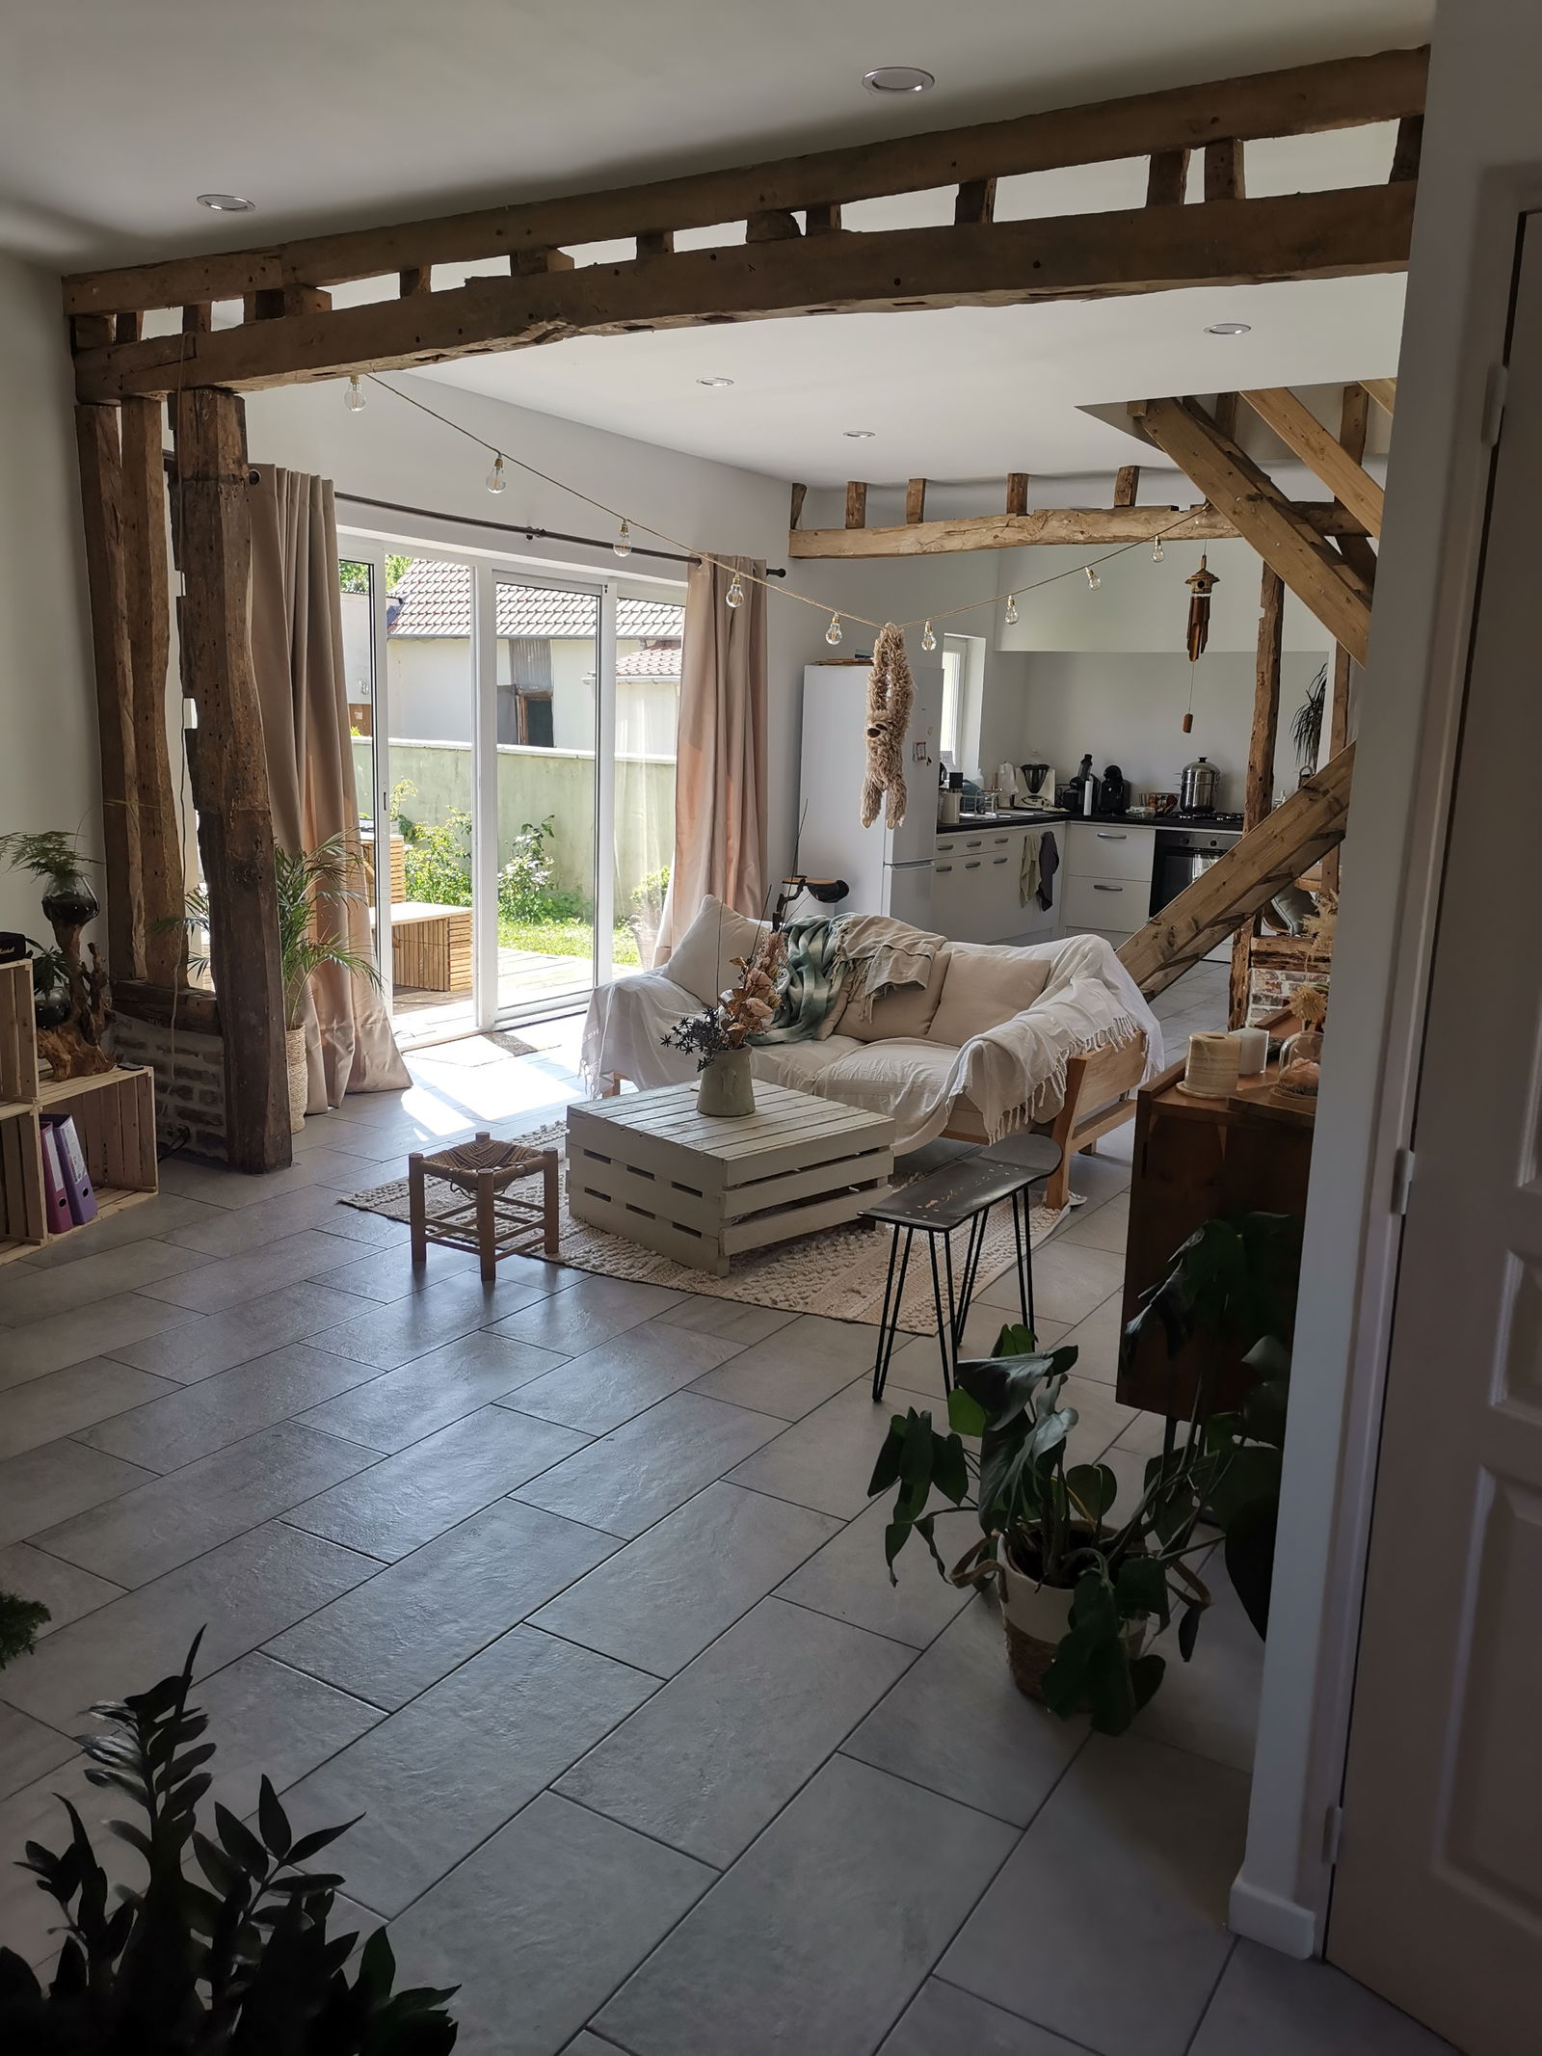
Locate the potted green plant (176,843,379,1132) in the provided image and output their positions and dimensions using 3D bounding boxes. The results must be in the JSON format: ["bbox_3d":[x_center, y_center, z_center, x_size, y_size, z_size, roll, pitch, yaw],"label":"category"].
[{"bbox_3d":[-1.704,-0.150,5.570,0.650,1.020,0.620,-1,12,-14],"label":"potted green plant"}]

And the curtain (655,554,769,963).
[{"bbox_3d":[-0.275,-1.245,8.153,0.230,2.250,0.930,9,13,31],"label":"curtain"}]

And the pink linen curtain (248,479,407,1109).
[{"bbox_3d":[-1.637,-0.858,5.913,0.260,2.280,0.600,9,13,31],"label":"pink linen curtain"}]

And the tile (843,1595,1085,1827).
[{"bbox_3d":[0.393,1.070,2.612,0.304,0.010,0.616,8,13,30],"label":"tile"}]

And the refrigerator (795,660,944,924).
[{"bbox_3d":[0.566,-1.194,9.370,0.620,1.770,0.540,9,14,33],"label":"refrigerator"}]

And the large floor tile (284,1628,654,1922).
[{"bbox_3d":[-0.457,1.088,2.401,0.304,0.010,0.616,8,13,30],"label":"large floor tile"}]

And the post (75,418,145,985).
[{"bbox_3d":[-2.180,-1.089,5.338,0.110,1.860,0.085,8,13,29],"label":"post"}]

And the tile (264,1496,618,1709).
[{"bbox_3d":[-0.544,0.977,2.766,0.300,0.010,0.600,9,13,31],"label":"tile"}]

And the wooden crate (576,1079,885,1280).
[{"bbox_3d":[-0.119,0.412,4.735,0.665,0.335,0.690,-10,16,-44],"label":"wooden crate"}]

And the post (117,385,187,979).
[{"bbox_3d":[-1.946,-1.037,5.071,0.125,1.785,0.075,9,13,30],"label":"post"}]

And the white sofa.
[{"bbox_3d":[0.337,0.007,5.839,1.940,0.740,0.930,10,14,33],"label":"white sofa"}]

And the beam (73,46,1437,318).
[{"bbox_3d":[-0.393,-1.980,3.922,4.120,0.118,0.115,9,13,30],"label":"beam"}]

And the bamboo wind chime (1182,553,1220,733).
[{"bbox_3d":[2.027,-1.815,7.566,0.180,0.860,0.170,5,12,14],"label":"bamboo wind chime"}]

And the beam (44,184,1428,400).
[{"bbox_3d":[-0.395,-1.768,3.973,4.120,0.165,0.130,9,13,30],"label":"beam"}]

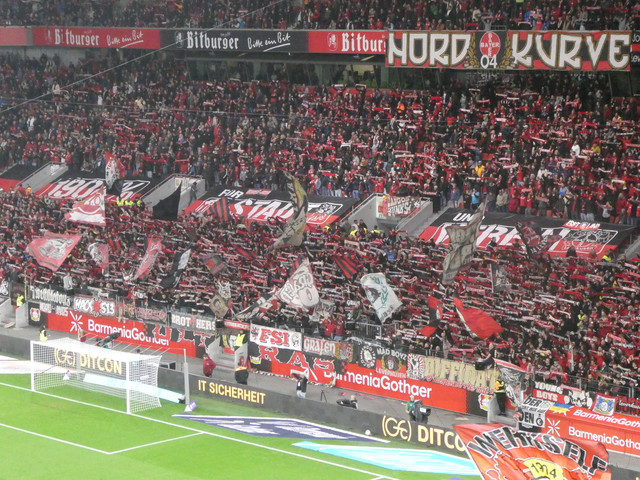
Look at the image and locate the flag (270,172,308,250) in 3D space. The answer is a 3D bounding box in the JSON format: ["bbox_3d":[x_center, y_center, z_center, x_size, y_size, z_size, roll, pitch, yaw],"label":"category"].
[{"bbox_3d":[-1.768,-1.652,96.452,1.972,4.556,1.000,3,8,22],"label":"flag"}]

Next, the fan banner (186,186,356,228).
[{"bbox_3d":[-3.372,-2.029,105.398,13.250,0.250,3.291,7,40,44],"label":"fan banner"}]

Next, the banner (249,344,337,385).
[{"bbox_3d":[-1.554,6.512,87.802,6.700,1.450,0.100,7,10,44],"label":"banner"}]

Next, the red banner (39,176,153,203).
[{"bbox_3d":[-15.649,-3.705,117.589,11.200,0.250,3.695,7,40,44],"label":"red banner"}]

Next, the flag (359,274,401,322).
[{"bbox_3d":[3.171,2.965,85.800,2.200,2.550,0.450,2,7,13],"label":"flag"}]

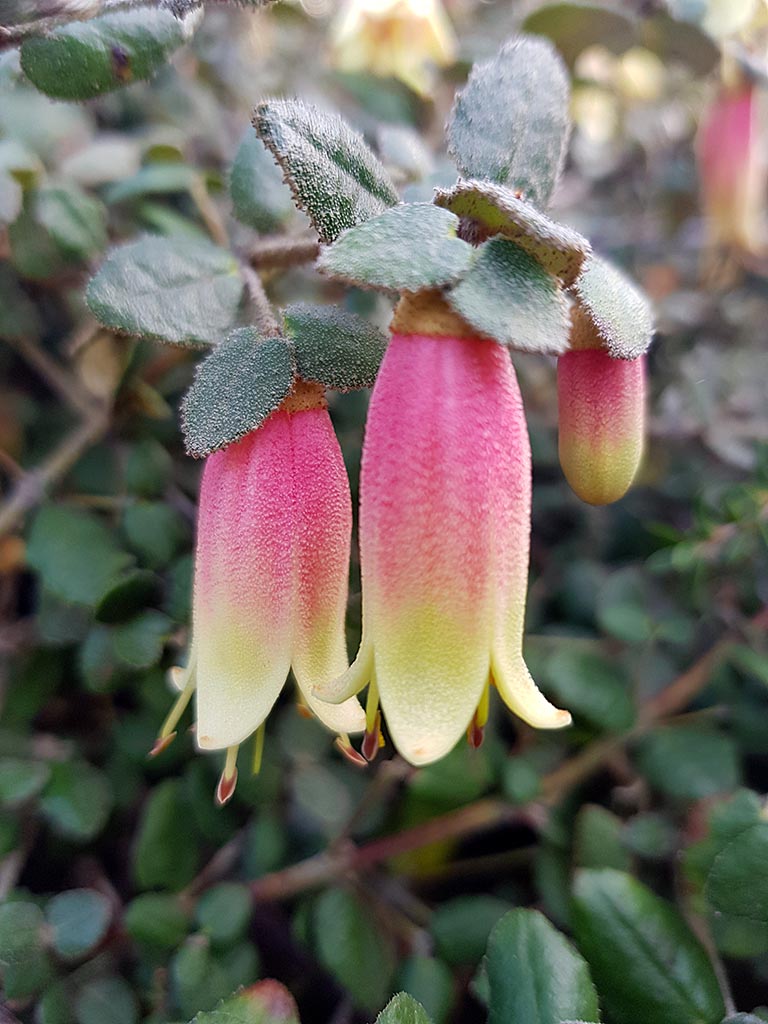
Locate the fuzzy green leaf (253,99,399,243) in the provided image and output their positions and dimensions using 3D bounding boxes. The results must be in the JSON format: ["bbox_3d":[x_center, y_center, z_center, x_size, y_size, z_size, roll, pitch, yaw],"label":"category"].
[{"bbox_3d":[-0.007,-0.045,0.102,0.021,0.013,0.005,43,-7,-6],"label":"fuzzy green leaf"}]

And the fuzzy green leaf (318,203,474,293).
[{"bbox_3d":[0.002,-0.033,0.096,0.020,0.015,0.006,-15,-29,-1],"label":"fuzzy green leaf"}]

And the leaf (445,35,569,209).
[{"bbox_3d":[0.019,-0.059,0.116,0.018,0.025,0.005,7,-3,7],"label":"leaf"}]

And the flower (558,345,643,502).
[{"bbox_3d":[0.030,-0.012,0.106,0.012,0.022,0.012,0,15,0],"label":"flower"}]

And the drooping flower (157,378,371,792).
[{"bbox_3d":[-0.017,0.011,0.107,0.027,0.056,0.026,4,15,0],"label":"drooping flower"}]

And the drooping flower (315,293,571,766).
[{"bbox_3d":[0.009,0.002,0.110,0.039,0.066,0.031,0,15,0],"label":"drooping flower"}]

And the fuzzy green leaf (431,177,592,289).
[{"bbox_3d":[0.018,-0.038,0.104,0.021,0.007,0.013,28,6,3],"label":"fuzzy green leaf"}]

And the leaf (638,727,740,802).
[{"bbox_3d":[0.070,0.057,0.175,0.022,0.005,0.018,5,60,3],"label":"leaf"}]

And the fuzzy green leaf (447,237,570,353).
[{"bbox_3d":[0.016,-0.028,0.099,0.013,0.017,0.005,-24,-23,-16],"label":"fuzzy green leaf"}]

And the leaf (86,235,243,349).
[{"bbox_3d":[-0.035,-0.035,0.122,0.025,0.021,0.005,-3,-21,-1],"label":"leaf"}]

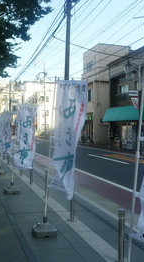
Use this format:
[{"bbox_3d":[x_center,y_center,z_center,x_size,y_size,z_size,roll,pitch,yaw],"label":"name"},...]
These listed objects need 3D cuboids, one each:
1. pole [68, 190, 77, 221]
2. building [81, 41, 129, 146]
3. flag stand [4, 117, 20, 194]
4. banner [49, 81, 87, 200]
[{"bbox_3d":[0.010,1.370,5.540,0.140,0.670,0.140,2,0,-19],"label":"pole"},{"bbox_3d":[3.650,-3.600,31.300,4.100,10.100,4.100,2,0,-19],"label":"building"},{"bbox_3d":[-1.640,0.530,8.150,0.420,2.380,0.420,2,0,-19],"label":"flag stand"},{"bbox_3d":[-0.057,0.146,4.750,0.560,1.840,0.170,3,-1,24],"label":"banner"}]

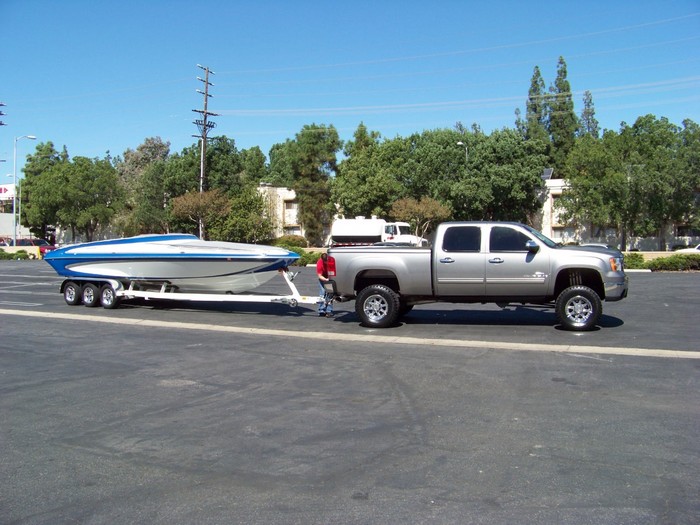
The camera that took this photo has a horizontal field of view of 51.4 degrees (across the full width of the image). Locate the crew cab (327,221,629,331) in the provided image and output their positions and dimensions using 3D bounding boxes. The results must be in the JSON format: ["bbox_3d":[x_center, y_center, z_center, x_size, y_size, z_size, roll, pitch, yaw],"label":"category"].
[{"bbox_3d":[2.580,0.250,15.170,6.100,2.100,2.150,1,2,15],"label":"crew cab"}]

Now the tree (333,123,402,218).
[{"bbox_3d":[1.442,-5.847,60.000,5.769,11.383,5.769,0,2,1],"label":"tree"}]

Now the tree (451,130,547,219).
[{"bbox_3d":[11.423,-5.168,56.000,7.385,10.278,7.385,1,2,12],"label":"tree"}]

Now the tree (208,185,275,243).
[{"bbox_3d":[-10.422,-4.054,69.929,6.200,6.890,6.000,0,1,0],"label":"tree"}]

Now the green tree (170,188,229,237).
[{"bbox_3d":[-10.543,-2.528,51.000,4.063,5.313,4.063,0,2,-12],"label":"green tree"}]

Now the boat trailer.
[{"bbox_3d":[-4.050,0.642,18.468,8.700,1.140,2.400,1,2,38],"label":"boat trailer"}]

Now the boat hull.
[{"bbox_3d":[-4.600,0.000,19.250,8.700,1.500,2.500,2,2,37],"label":"boat hull"}]

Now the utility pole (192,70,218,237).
[{"bbox_3d":[-14.301,-10.115,71.799,0.500,18.930,3.400,1,1,33],"label":"utility pole"}]

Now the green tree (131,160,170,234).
[{"bbox_3d":[-21.619,-5.935,78.890,4.900,10.260,4.800,0,1,0],"label":"green tree"}]

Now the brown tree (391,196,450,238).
[{"bbox_3d":[4.552,-2.003,47.000,3.874,4.516,3.874,0,2,6],"label":"brown tree"}]

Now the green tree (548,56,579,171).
[{"bbox_3d":[22.223,-11.220,75.776,3.800,20.570,3.800,0,1,0],"label":"green tree"}]

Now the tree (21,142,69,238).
[{"bbox_3d":[-36.330,-7.557,86.857,6.300,13.560,6.200,0,1,0],"label":"tree"}]

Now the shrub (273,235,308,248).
[{"bbox_3d":[-5.638,-1.821,68.977,3.400,1.670,2.600,0,1,0],"label":"shrub"}]

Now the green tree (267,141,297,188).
[{"bbox_3d":[-8.078,-7.682,85.854,4.800,13.460,4.800,0,1,0],"label":"green tree"}]

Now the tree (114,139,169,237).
[{"bbox_3d":[-20.807,-6.600,73.000,5.615,12.068,5.615,0,2,-16],"label":"tree"}]

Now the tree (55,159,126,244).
[{"bbox_3d":[-23.707,-4.978,66.000,6.527,9.265,6.527,0,2,-20],"label":"tree"}]

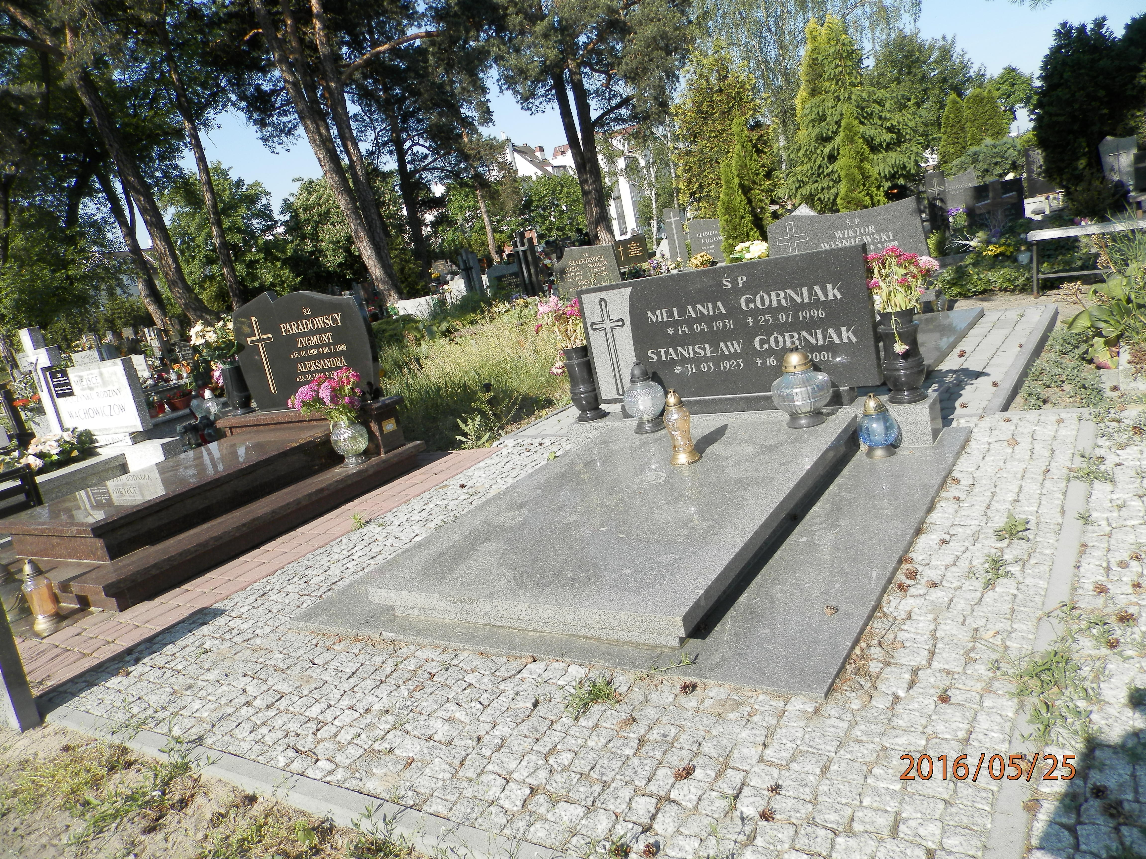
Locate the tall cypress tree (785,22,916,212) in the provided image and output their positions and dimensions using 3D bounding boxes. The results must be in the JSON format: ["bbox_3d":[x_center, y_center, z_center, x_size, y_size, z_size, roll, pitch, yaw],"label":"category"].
[{"bbox_3d":[4.109,-4.413,12.375,1.850,3.313,1.850,-3,16,35],"label":"tall cypress tree"}]

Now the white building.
[{"bbox_3d":[0.086,-26.064,90.041,14.000,11.300,11.000,-12,13,0],"label":"white building"}]

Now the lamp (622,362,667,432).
[{"bbox_3d":[0.342,-0.158,4.030,0.200,0.337,0.200,-3,16,34],"label":"lamp"}]

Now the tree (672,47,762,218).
[{"bbox_3d":[2.628,-4.560,13.897,1.600,3.505,1.600,-3,16,35],"label":"tree"}]

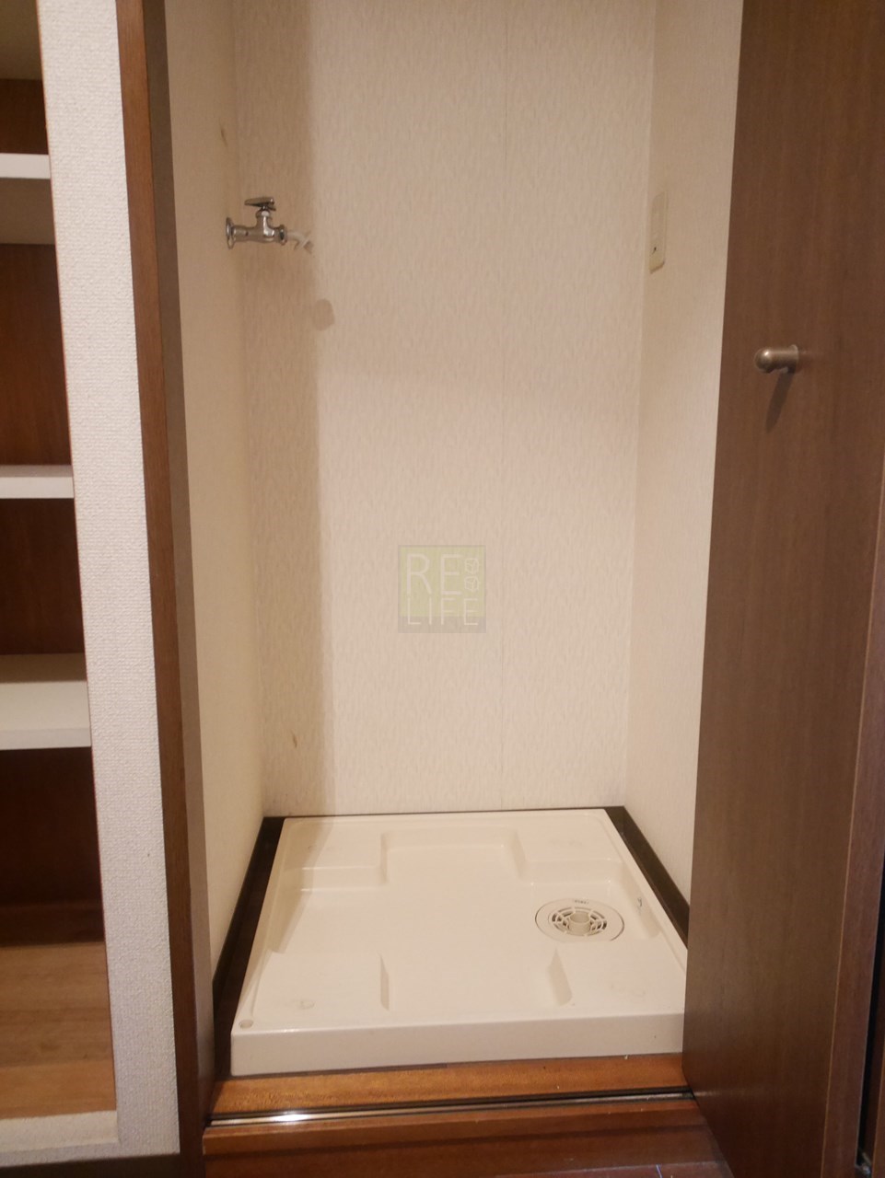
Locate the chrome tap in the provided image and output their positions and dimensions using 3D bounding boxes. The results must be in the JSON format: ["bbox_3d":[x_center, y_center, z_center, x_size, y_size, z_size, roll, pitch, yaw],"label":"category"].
[{"bbox_3d":[-0.277,-0.589,1.426,0.132,0.084,0.052,-1,10,-4],"label":"chrome tap"}]

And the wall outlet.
[{"bbox_3d":[0.372,-0.616,1.532,0.010,0.120,0.071,-1,10,-4],"label":"wall outlet"}]

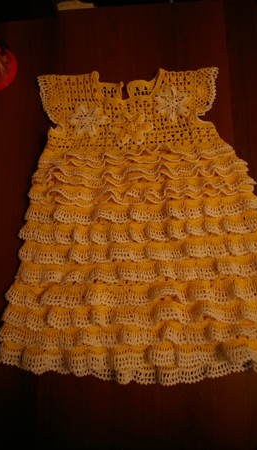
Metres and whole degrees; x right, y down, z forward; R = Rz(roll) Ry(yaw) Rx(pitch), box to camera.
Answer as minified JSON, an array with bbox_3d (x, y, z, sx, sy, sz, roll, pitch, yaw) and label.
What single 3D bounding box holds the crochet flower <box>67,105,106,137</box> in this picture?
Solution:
[{"bbox_3d":[-0.068,-0.173,0.558,0.067,0.010,0.058,-2,79,4],"label":"crochet flower"}]

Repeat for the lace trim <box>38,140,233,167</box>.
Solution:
[{"bbox_3d":[0.008,-0.115,0.544,0.317,0.020,0.031,-3,79,4],"label":"lace trim"}]

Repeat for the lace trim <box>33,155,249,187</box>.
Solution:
[{"bbox_3d":[0.017,-0.088,0.538,0.345,0.022,0.040,-3,79,4],"label":"lace trim"}]

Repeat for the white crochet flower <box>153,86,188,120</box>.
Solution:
[{"bbox_3d":[0.070,-0.199,0.552,0.059,0.010,0.061,-2,79,4],"label":"white crochet flower"}]

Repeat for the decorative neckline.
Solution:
[{"bbox_3d":[-0.002,-0.235,0.569,0.120,0.020,0.056,-2,79,4],"label":"decorative neckline"}]

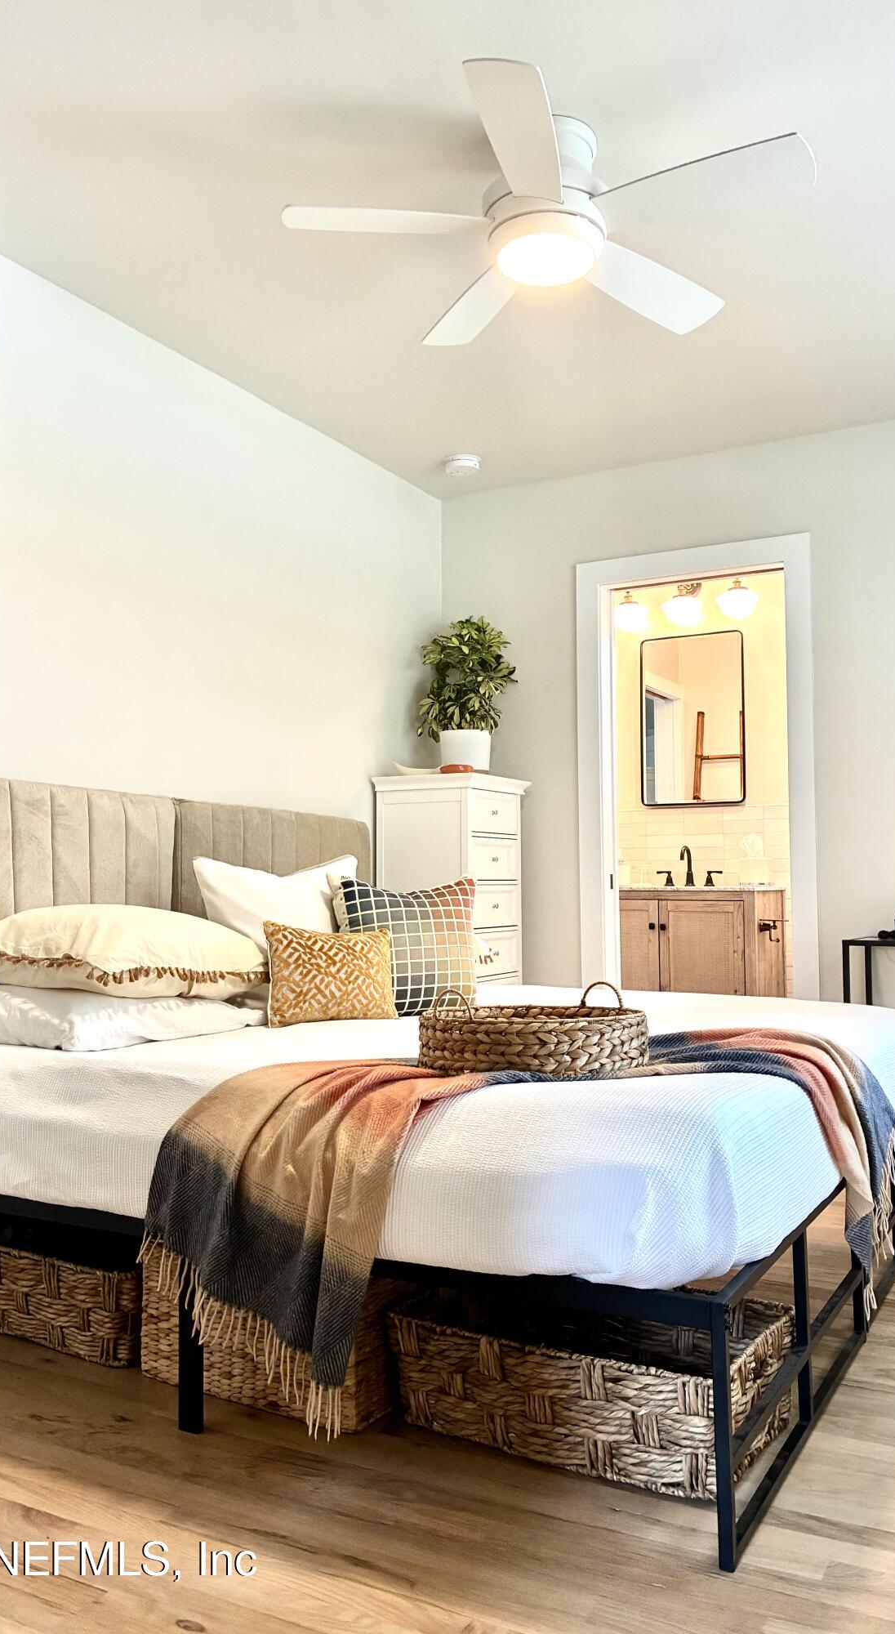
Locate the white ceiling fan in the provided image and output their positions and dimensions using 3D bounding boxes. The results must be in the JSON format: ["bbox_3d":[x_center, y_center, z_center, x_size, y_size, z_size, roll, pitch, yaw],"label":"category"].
[{"bbox_3d":[0.213,-1.310,2.621,1.100,0.271,1.100,-2,-4,29],"label":"white ceiling fan"}]

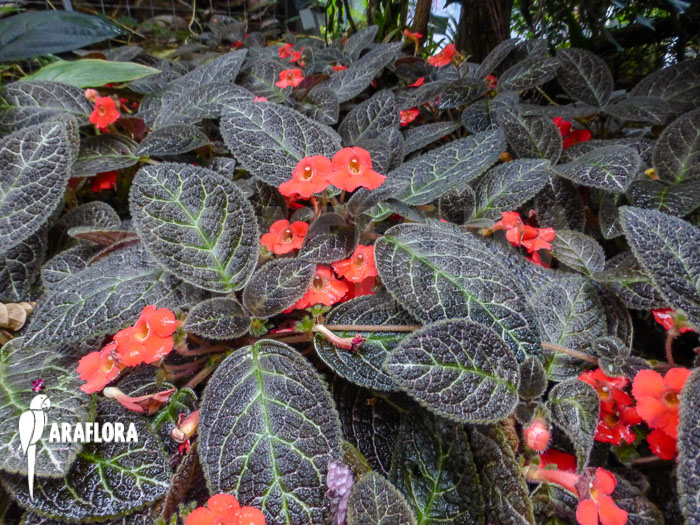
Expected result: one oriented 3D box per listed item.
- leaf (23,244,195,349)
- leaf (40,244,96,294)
[{"bbox_3d":[-0.138,0.017,0.274,0.093,0.018,0.052,-29,57,-21],"label":"leaf"},{"bbox_3d":[-0.156,0.005,0.275,0.042,0.009,0.030,9,53,3],"label":"leaf"}]

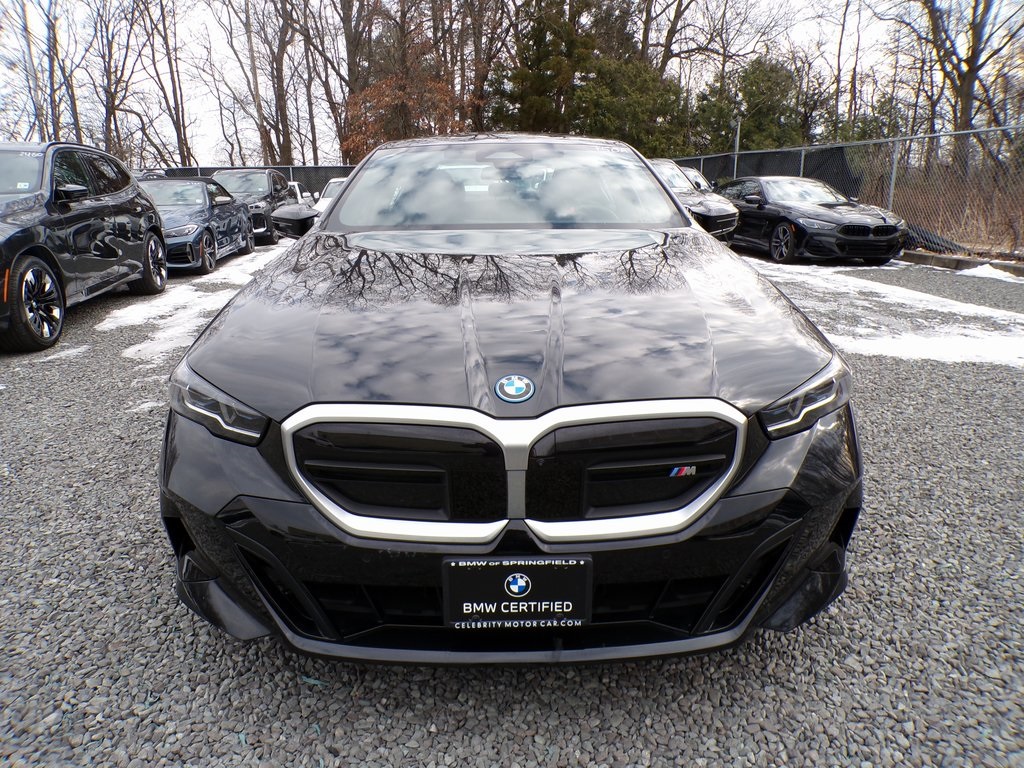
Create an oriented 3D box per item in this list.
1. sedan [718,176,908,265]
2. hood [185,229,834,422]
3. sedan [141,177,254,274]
[{"bbox_3d":[4.886,-3.051,12.753,1.920,1.380,4.980,-4,16,-10],"label":"sedan"},{"bbox_3d":[-0.004,-0.274,2.127,1.620,0.310,1.550,-1,16,0],"label":"hood"},{"bbox_3d":[-5.642,-2.733,11.846,1.850,1.385,4.770,-3,16,-7],"label":"sedan"}]

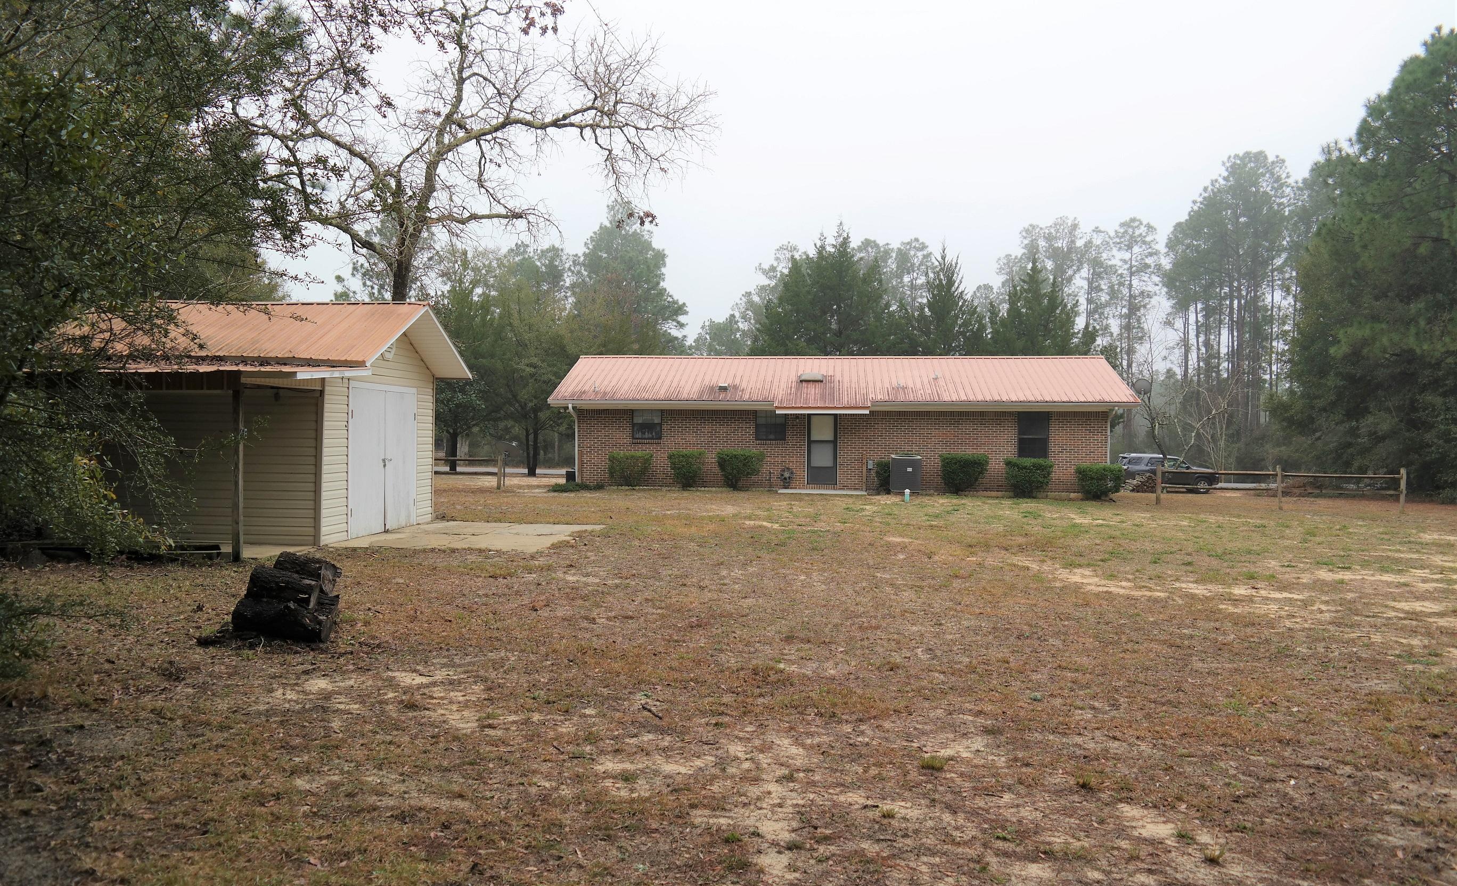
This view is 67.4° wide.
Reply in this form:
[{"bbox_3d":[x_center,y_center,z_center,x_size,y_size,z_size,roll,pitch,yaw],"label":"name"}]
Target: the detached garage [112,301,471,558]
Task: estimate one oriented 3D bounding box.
[{"bbox_3d":[-6.945,-0.362,15.170,4.950,3.400,6.100,0,1,5],"label":"detached garage"}]

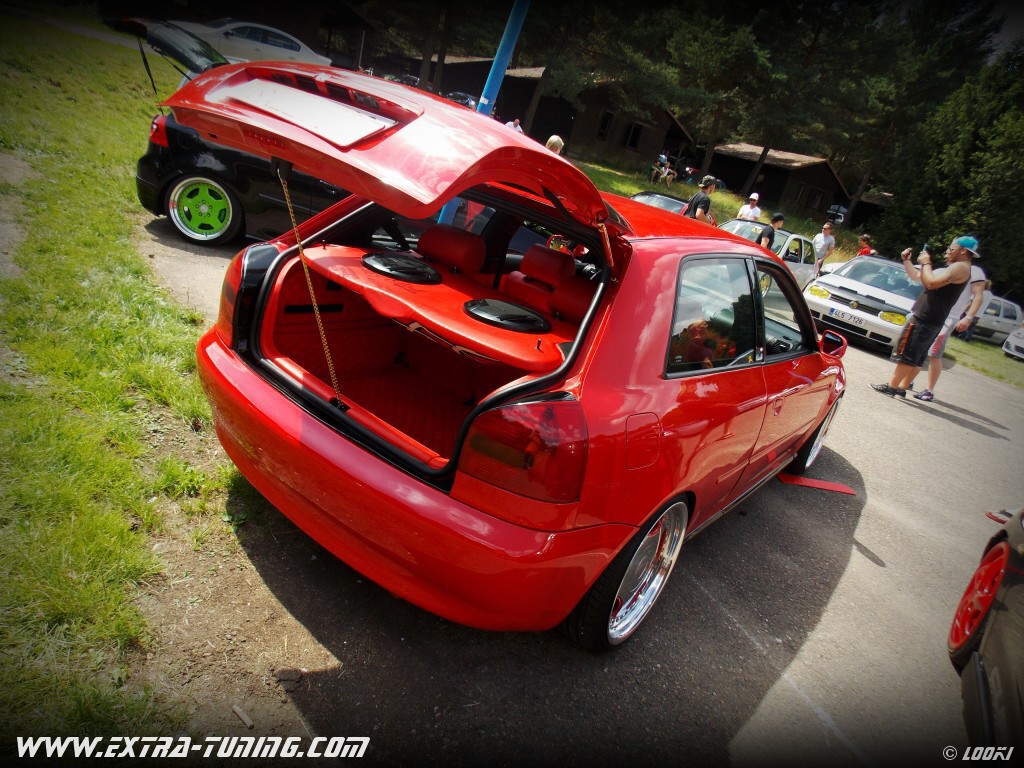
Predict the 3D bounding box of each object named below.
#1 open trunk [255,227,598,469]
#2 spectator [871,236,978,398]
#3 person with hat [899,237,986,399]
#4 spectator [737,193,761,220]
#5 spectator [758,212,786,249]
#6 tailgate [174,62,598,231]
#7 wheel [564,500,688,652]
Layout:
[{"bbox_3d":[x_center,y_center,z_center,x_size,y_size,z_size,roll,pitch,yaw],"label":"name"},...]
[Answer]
[{"bbox_3d":[-0.255,-0.211,2.091,1.020,0.700,0.740,26,21,29],"label":"open trunk"},{"bbox_3d":[4.475,-0.778,7.400,0.680,1.800,0.550,17,18,6],"label":"spectator"},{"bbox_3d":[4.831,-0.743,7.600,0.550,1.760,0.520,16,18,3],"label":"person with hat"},{"bbox_3d":[4.891,-3.225,14.673,0.520,1.760,0.350,23,20,22],"label":"spectator"},{"bbox_3d":[4.454,-2.248,12.263,0.380,1.740,0.500,9,19,-19],"label":"spectator"},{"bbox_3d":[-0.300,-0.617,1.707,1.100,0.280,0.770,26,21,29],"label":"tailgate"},{"bbox_3d":[0.332,0.536,2.121,0.230,0.600,0.600,26,21,29],"label":"wheel"}]

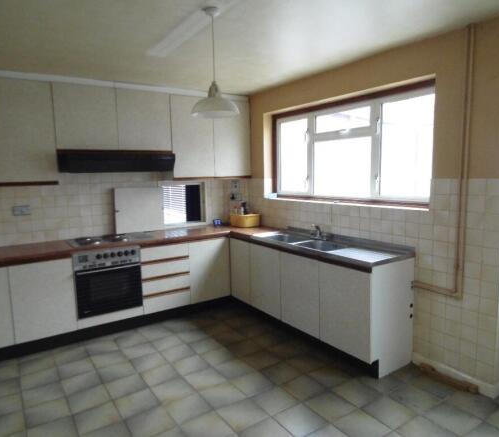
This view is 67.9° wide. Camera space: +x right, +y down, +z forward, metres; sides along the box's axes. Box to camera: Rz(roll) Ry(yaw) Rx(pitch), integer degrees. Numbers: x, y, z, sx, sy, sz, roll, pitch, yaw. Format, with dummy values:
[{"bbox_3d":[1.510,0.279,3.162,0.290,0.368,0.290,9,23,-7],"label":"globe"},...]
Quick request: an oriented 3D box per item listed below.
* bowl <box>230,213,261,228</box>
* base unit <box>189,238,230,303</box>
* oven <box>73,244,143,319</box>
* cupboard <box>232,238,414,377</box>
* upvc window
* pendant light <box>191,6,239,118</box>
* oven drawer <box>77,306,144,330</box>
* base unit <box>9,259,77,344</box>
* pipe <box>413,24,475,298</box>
[{"bbox_3d":[-0.052,0.021,4.524,0.295,0.148,0.300,-6,9,-33],"label":"bowl"},{"bbox_3d":[-0.560,0.541,4.264,0.495,0.665,0.540,-6,9,-33],"label":"base unit"},{"bbox_3d":[-1.438,0.562,3.667,0.600,0.610,0.550,-6,9,-33],"label":"oven"},{"bbox_3d":[0.528,0.658,3.523,0.505,0.830,1.914,-6,9,-33],"label":"cupboard"},{"bbox_3d":[0.842,-0.647,3.549,0.070,0.920,2.000,-6,9,-33],"label":"upvc window"},{"bbox_3d":[-0.199,-0.868,2.083,0.280,0.595,0.280,-1,7,0],"label":"pendant light"},{"bbox_3d":[-1.424,0.912,3.703,0.598,0.095,0.500,-6,9,-33],"label":"oven drawer"},{"bbox_3d":[-1.880,0.672,3.358,0.478,0.654,0.520,-6,8,-34],"label":"base unit"},{"bbox_3d":[1.330,-0.353,2.579,0.040,1.785,0.360,-6,9,-33],"label":"pipe"}]

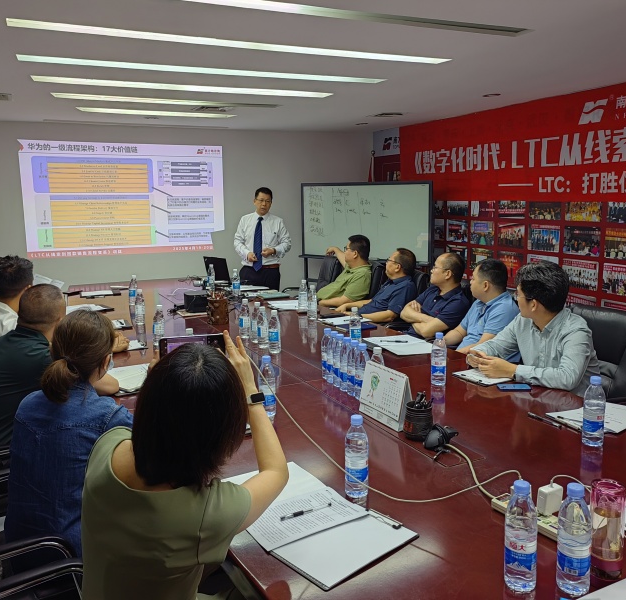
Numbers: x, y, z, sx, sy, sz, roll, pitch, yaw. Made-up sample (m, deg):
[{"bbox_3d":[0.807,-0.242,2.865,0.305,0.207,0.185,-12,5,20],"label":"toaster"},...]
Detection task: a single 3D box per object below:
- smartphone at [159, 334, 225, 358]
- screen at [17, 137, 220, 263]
[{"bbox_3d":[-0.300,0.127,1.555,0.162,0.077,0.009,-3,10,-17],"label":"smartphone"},{"bbox_3d":[-2.304,-1.262,7.828,2.430,1.380,0.030,-4,10,-23],"label":"screen"}]

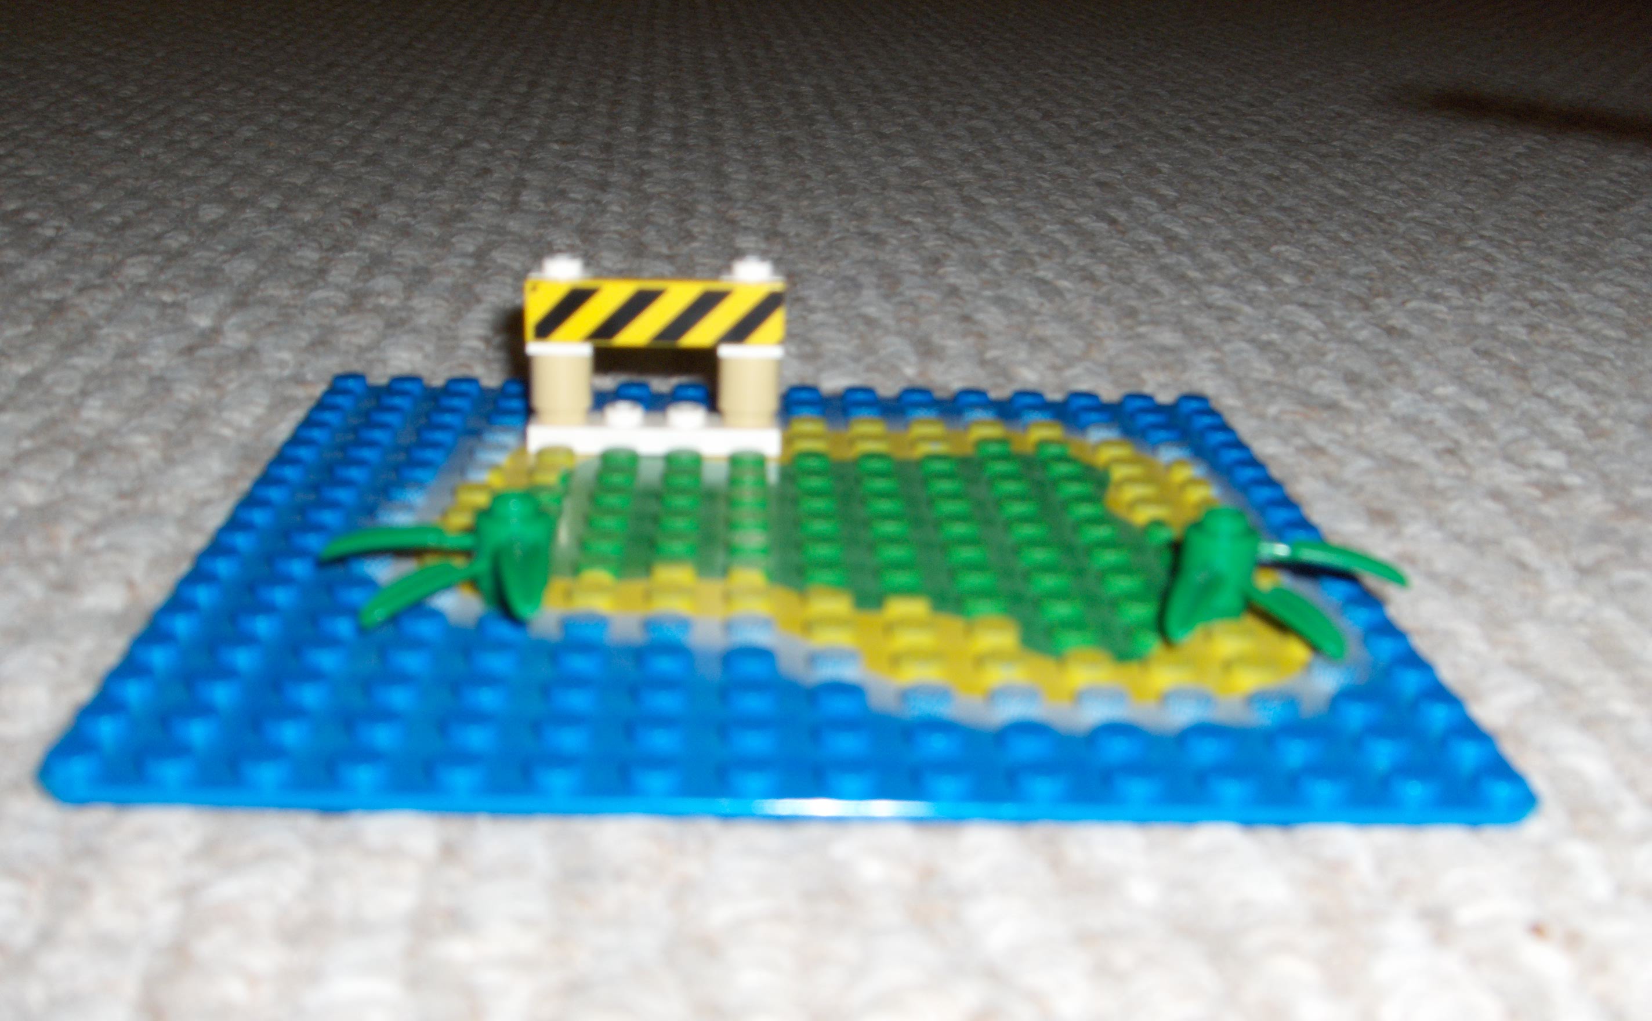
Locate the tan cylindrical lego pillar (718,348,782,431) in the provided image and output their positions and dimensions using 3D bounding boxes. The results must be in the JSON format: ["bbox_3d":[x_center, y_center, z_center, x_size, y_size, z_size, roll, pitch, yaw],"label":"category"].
[{"bbox_3d":[-0.010,-0.016,0.241,0.008,0.010,0.008,1,19,-3],"label":"tan cylindrical lego pillar"}]

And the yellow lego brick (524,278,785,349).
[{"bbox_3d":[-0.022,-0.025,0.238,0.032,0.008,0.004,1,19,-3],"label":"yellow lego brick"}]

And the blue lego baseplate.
[{"bbox_3d":[-0.005,0.003,0.211,0.128,0.004,0.127,1,19,-3],"label":"blue lego baseplate"}]

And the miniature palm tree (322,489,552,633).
[{"bbox_3d":[-0.038,0.006,0.182,0.026,0.011,0.025,1,19,-3],"label":"miniature palm tree"}]

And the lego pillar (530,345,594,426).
[{"bbox_3d":[-0.034,-0.016,0.239,0.008,0.010,0.008,1,19,-3],"label":"lego pillar"}]

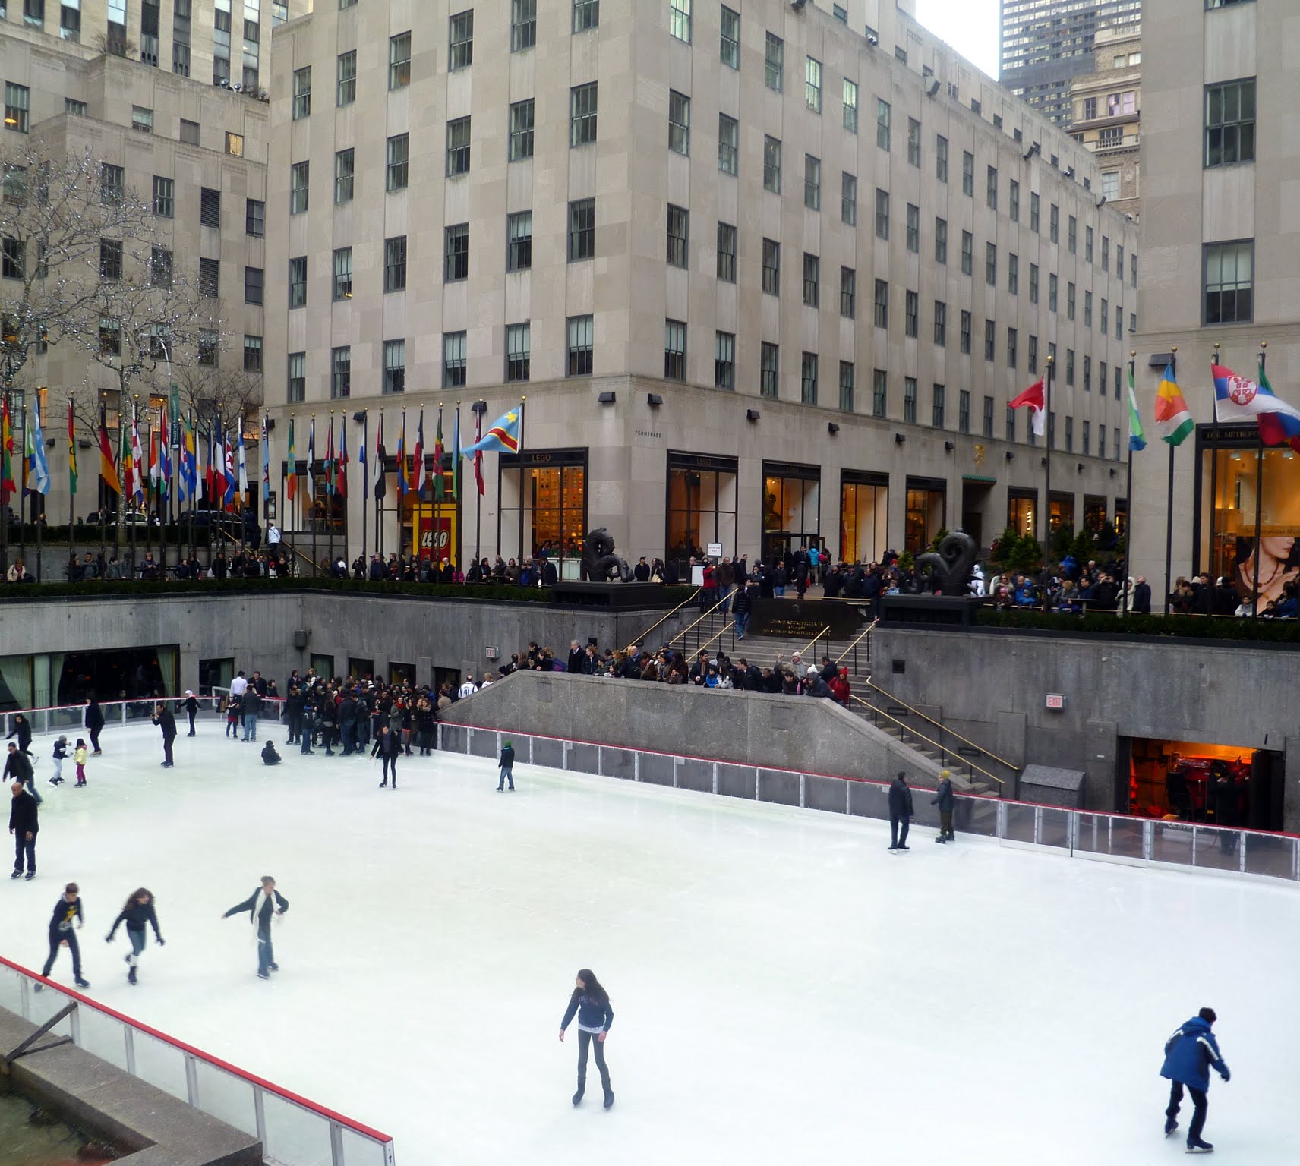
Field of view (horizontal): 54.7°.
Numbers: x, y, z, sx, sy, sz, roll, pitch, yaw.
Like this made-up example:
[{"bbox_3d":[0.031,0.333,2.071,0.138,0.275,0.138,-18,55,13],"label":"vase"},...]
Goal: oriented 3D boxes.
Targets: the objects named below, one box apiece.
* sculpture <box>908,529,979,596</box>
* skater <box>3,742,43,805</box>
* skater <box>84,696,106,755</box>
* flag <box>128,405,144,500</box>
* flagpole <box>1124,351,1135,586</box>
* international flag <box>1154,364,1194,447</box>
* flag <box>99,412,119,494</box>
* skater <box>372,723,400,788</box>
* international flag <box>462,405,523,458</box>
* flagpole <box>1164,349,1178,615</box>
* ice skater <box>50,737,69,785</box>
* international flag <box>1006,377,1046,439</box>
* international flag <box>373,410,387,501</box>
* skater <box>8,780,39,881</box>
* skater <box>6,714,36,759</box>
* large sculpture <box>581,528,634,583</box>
[{"bbox_3d":[7.991,-0.579,34.262,1.750,1.820,0.950,2,2,38],"label":"sculpture"},{"bbox_3d":[-14.679,4.452,29.481,0.650,1.480,0.800,2,2,31],"label":"skater"},{"bbox_3d":[-16.058,4.114,36.380,0.580,1.690,0.520,0,2,-22],"label":"skater"},{"bbox_3d":[-17.745,-4.468,43.435,0.545,3.223,0.400,0,2,-22],"label":"flag"},{"bbox_3d":[11.307,-2.254,29.654,0.140,6.441,0.140,2,3,38],"label":"flagpole"},{"bbox_3d":[12.660,-4.288,30.413,0.920,2.000,0.450,2,2,22],"label":"international flag"},{"bbox_3d":[-18.338,-4.409,42.668,0.701,2.720,0.400,0,2,-23],"label":"flag"},{"bbox_3d":[-6.724,4.413,32.114,0.720,1.620,0.480,1,2,-7],"label":"skater"},{"bbox_3d":[-5.672,-5.455,45.004,2.100,1.880,0.500,1,2,-7],"label":"international flag"},{"bbox_3d":[12.040,-2.235,29.086,0.140,6.467,0.140,2,3,38],"label":"flagpole"},{"bbox_3d":[-15.367,4.601,32.739,0.500,1.250,0.420,1,2,3],"label":"ice skater"},{"bbox_3d":[9.440,-4.416,31.530,0.974,1.530,0.400,1,2,16],"label":"international flag"},{"bbox_3d":[-9.999,-4.651,46.532,0.539,3.276,0.380,0,2,-12],"label":"international flag"},{"bbox_3d":[-11.640,4.563,23.354,0.580,1.770,0.480,1,2,11],"label":"skater"},{"bbox_3d":[-17.024,4.266,34.091,0.620,1.520,0.800,3,3,41],"label":"skater"},{"bbox_3d":[-1.407,-0.904,41.623,1.750,1.820,0.950,2,2,38],"label":"large sculpture"}]

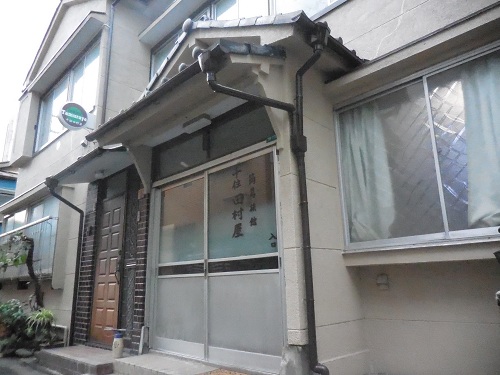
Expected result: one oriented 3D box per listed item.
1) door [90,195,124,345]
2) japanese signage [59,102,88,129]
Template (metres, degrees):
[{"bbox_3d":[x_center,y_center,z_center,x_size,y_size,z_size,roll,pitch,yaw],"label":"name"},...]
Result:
[{"bbox_3d":[-1.955,1.126,5.042,0.735,1.979,0.050,-15,-19,42],"label":"door"},{"bbox_3d":[-2.781,-1.115,5.712,0.130,0.401,0.401,-15,-19,42],"label":"japanese signage"}]

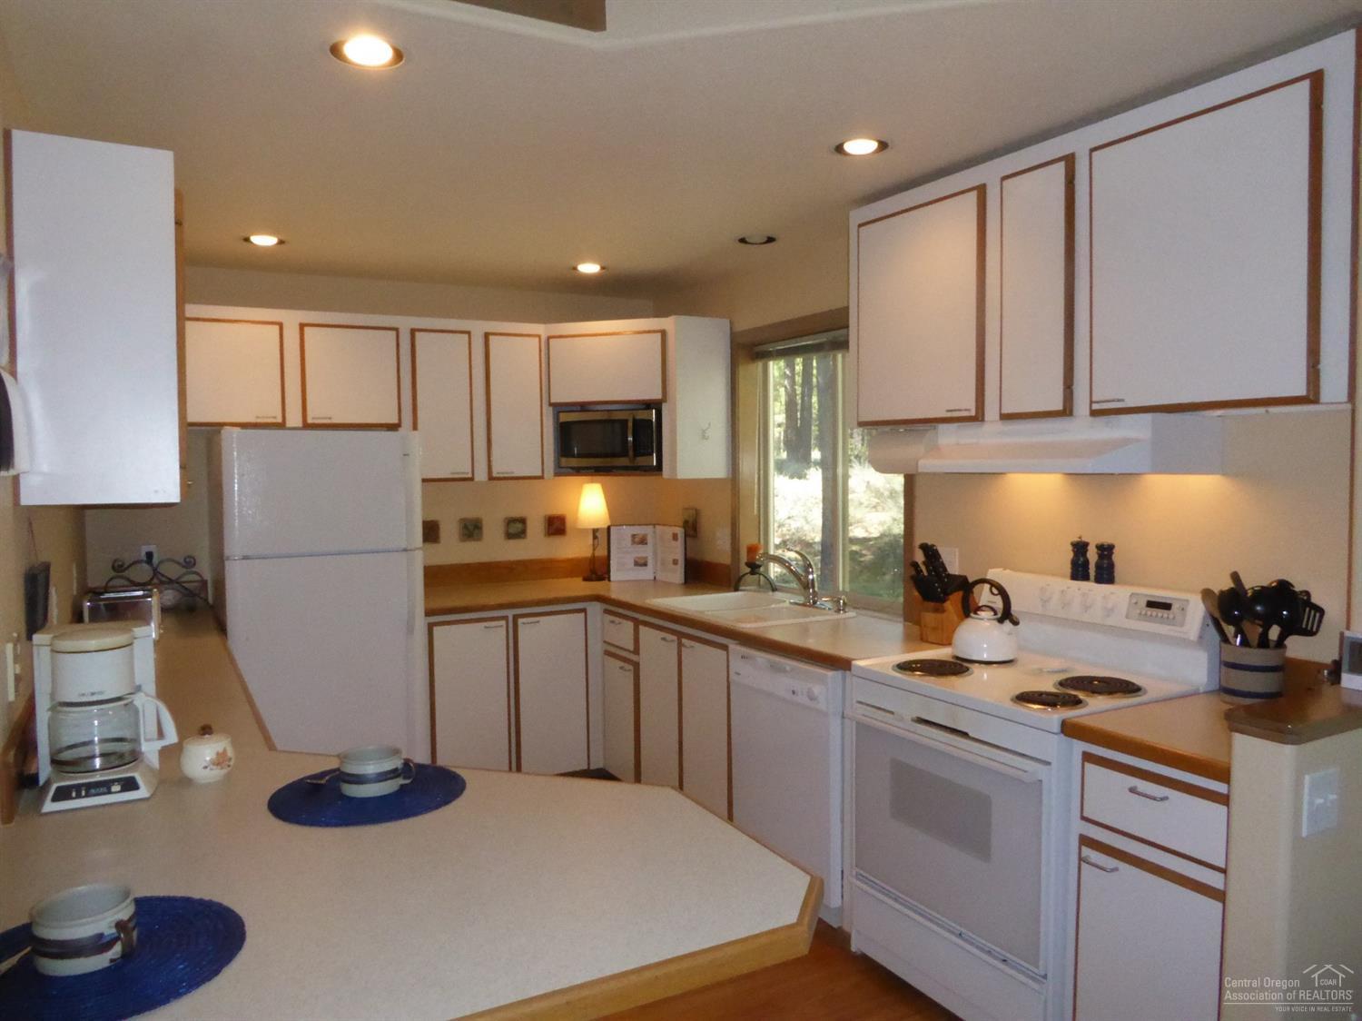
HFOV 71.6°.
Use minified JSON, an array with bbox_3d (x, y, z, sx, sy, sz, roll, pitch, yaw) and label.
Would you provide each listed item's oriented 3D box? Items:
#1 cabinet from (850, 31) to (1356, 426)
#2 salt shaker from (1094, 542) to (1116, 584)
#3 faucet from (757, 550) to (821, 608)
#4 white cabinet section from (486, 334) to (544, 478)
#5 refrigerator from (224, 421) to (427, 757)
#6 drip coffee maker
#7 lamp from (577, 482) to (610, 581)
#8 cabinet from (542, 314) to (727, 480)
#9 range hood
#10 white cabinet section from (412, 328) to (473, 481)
[{"bbox_3d":[1.118,-0.634,2.697,0.334,0.755,1.581,-2,3,-30],"label":"cabinet"},{"bbox_3d":[1.248,0.156,2.777,0.060,0.121,0.060,-2,3,-30],"label":"salt shaker"},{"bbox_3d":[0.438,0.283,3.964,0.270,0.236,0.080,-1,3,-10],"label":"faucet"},{"bbox_3d":[-0.886,-0.509,4.738,0.289,0.708,0.329,-3,4,-29],"label":"white cabinet section"},{"bbox_3d":[-1.589,0.511,4.119,0.745,1.680,0.730,-2,3,-30],"label":"refrigerator"},{"bbox_3d":[-1.117,0.381,1.837,0.235,0.300,0.285,-2,3,-26],"label":"drip coffee maker"},{"bbox_3d":[-0.473,0.114,5.072,0.182,0.525,0.182,-1,3,0],"label":"lamp"},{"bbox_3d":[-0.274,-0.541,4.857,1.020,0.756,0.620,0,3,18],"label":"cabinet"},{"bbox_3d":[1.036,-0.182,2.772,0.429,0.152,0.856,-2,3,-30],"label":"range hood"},{"bbox_3d":[-1.191,-0.495,4.566,0.280,0.708,0.329,-3,4,-29],"label":"white cabinet section"}]

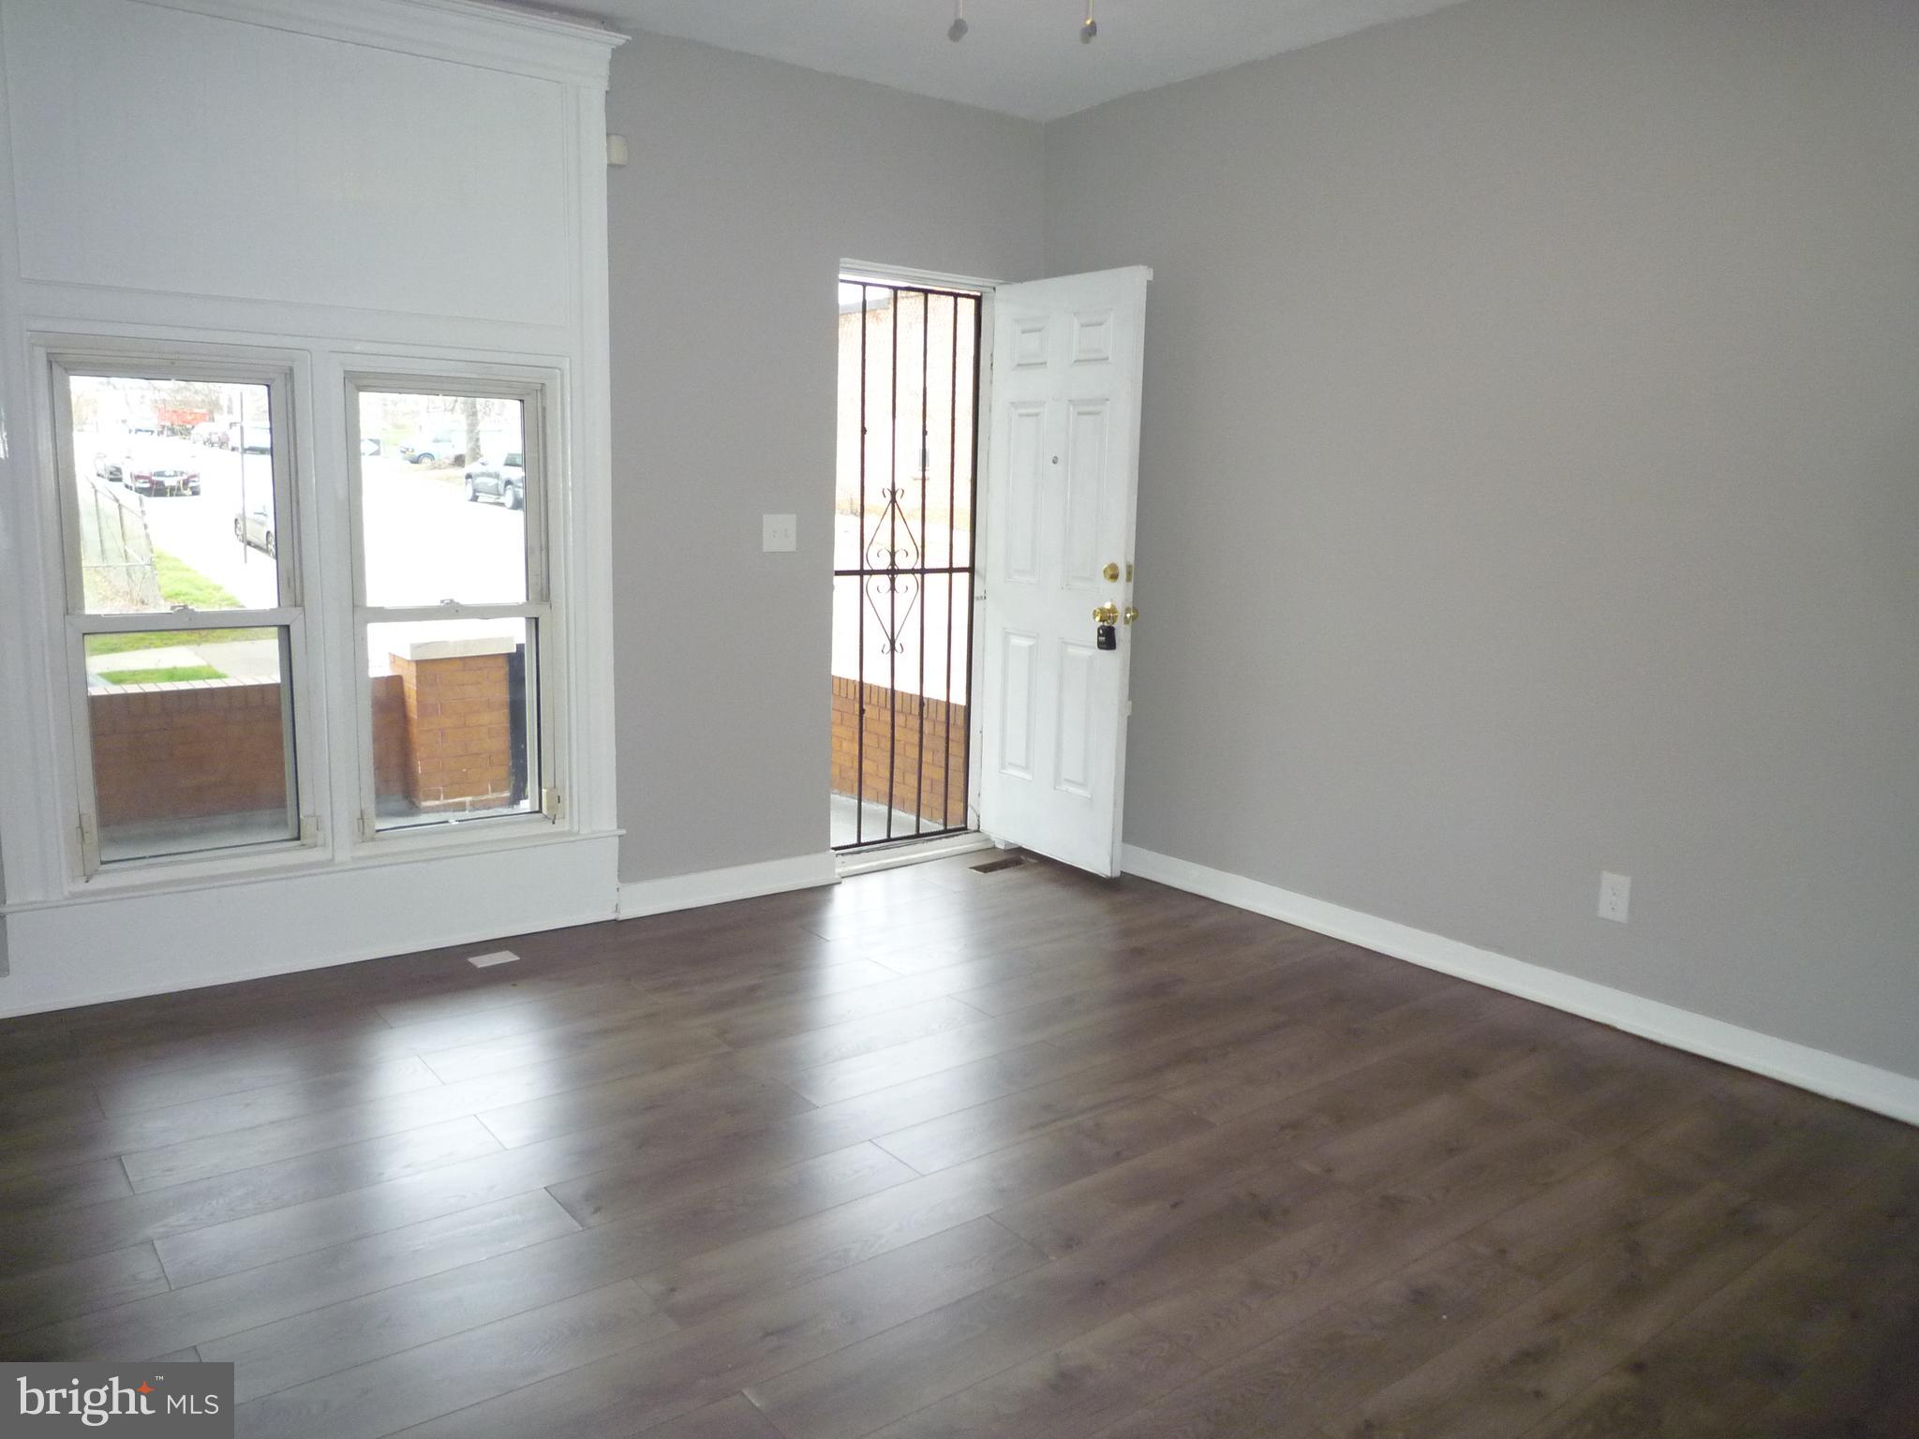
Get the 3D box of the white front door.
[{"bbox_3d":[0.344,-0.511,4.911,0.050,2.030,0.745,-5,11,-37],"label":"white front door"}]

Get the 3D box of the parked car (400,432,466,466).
[{"bbox_3d":[-22.548,-12.204,62.500,4.900,1.820,1.930,-6,12,-40],"label":"parked car"}]

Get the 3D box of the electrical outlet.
[{"bbox_3d":[1.756,0.480,3.718,0.008,0.122,0.077,-5,11,-37],"label":"electrical outlet"}]

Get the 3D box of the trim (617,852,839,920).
[{"bbox_3d":[-0.766,0.555,4.705,0.836,0.118,0.020,-5,11,-37],"label":"trim"}]

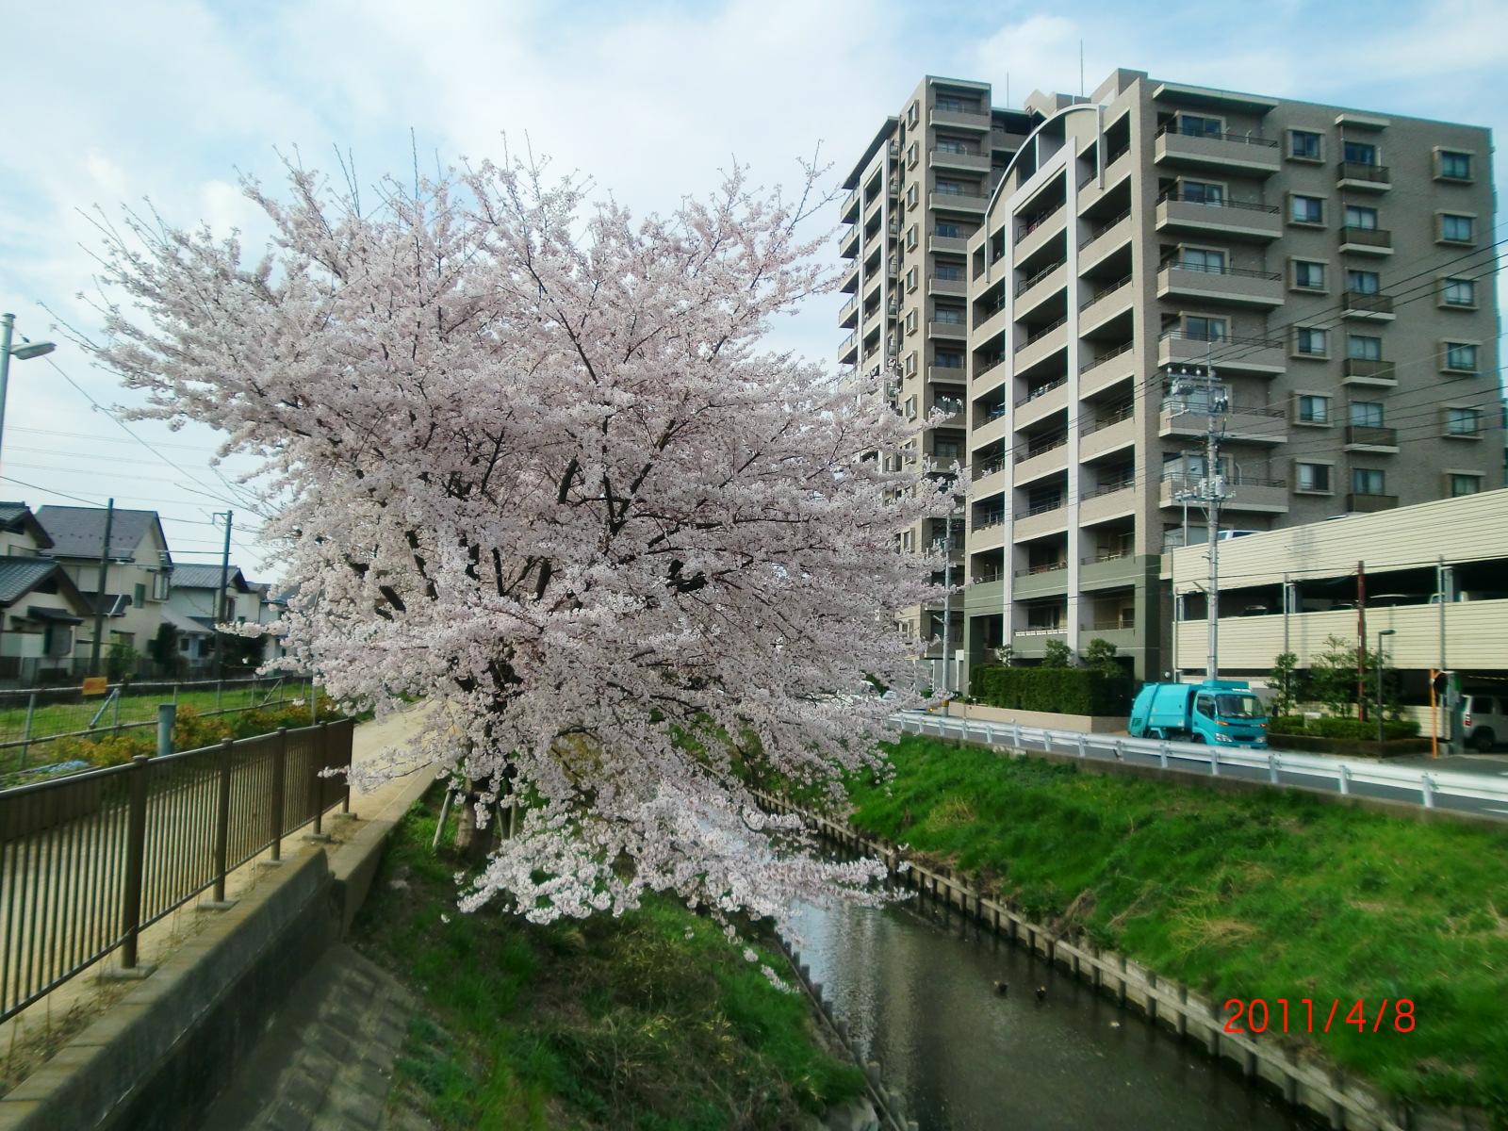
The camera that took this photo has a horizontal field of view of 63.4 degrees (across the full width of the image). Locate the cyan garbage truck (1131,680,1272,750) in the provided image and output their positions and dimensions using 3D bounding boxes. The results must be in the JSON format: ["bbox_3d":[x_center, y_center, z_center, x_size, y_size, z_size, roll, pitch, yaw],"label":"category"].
[{"bbox_3d":[13.925,4.794,38.753,1.750,2.290,5.350,2,-5,-12],"label":"cyan garbage truck"}]

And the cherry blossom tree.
[{"bbox_3d":[-2.490,-0.498,13.289,9.200,7.800,8.600,2,-5,-10],"label":"cherry blossom tree"}]

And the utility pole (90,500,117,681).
[{"bbox_3d":[-26.132,1.310,49.025,0.320,7.850,0.320,1,-5,0],"label":"utility pole"}]

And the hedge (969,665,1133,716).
[{"bbox_3d":[13.353,5.750,56.054,2.000,1.930,13.500,2,-5,-11],"label":"hedge"}]

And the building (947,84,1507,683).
[{"bbox_3d":[23.067,-5.973,63.834,17.300,28.470,21.200,2,-5,-11],"label":"building"}]

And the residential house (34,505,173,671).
[{"bbox_3d":[-30.788,1.527,56.627,5.400,8.350,7.000,2,-5,-9],"label":"residential house"}]

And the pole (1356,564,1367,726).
[{"bbox_3d":[19.645,2.887,39.433,0.220,6.100,0.220,2,-5,-12],"label":"pole"}]

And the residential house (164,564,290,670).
[{"bbox_3d":[-36.084,3.744,77.805,7.000,7.400,11.000,2,-5,-10],"label":"residential house"}]

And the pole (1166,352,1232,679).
[{"bbox_3d":[15.311,-0.388,41.919,2.000,13.220,1.000,2,-5,-12],"label":"pole"}]

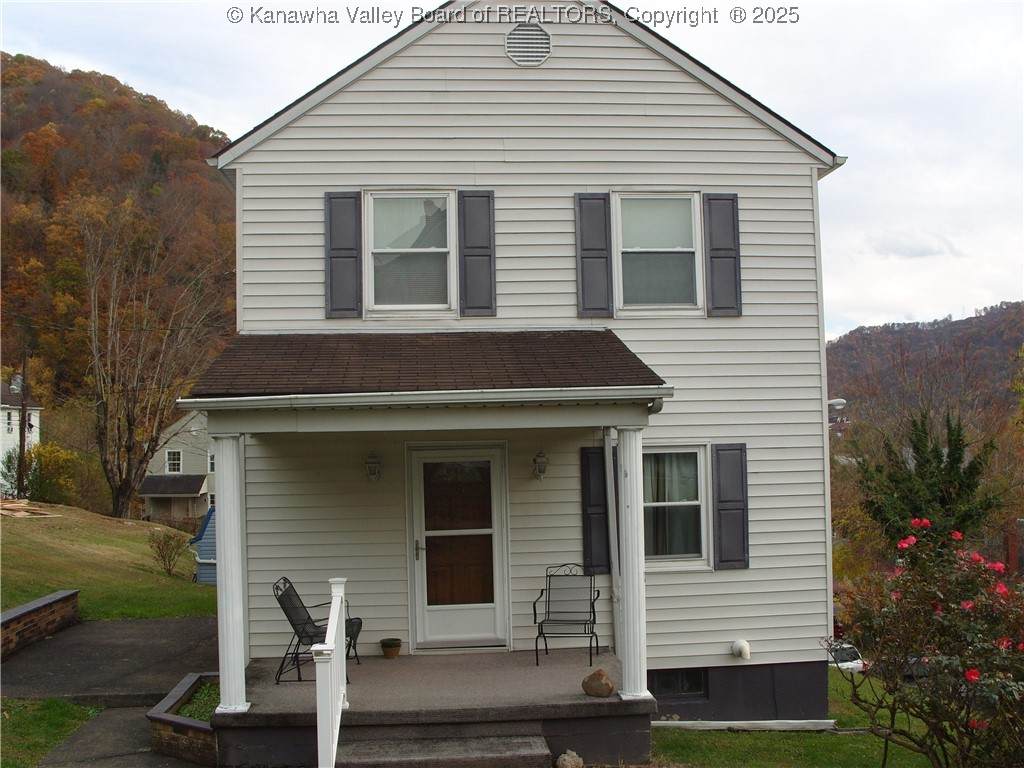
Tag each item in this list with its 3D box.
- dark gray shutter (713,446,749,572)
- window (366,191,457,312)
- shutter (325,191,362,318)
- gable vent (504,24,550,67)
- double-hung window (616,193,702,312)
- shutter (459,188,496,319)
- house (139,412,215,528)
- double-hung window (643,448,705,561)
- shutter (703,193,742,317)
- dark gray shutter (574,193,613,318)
[{"bbox_3d":[2.269,1.275,10.718,0.380,1.310,0.045,-1,-3,-4],"label":"dark gray shutter"},{"bbox_3d":[-1.034,-1.349,10.625,0.950,1.300,0.100,-1,-3,-4],"label":"window"},{"bbox_3d":[-1.714,-1.315,10.546,0.380,1.315,0.045,-1,-3,-4],"label":"shutter"},{"bbox_3d":[0.172,-3.548,10.814,0.490,0.500,0.050,-1,-3,-4],"label":"gable vent"},{"bbox_3d":[1.529,-1.369,10.823,0.950,1.300,0.100,-1,-3,-4],"label":"double-hung window"},{"bbox_3d":[-0.362,-1.344,10.651,0.380,1.315,0.045,-1,-3,-4],"label":"shutter"},{"bbox_3d":[-18.357,5.084,62.489,6.400,7.200,9.000,-1,-3,-4],"label":"house"},{"bbox_3d":[1.580,1.260,10.690,0.950,1.270,0.100,-1,-3,-4],"label":"double-hung window"},{"bbox_3d":[2.213,-1.355,10.851,0.380,1.315,0.045,-1,-3,-4],"label":"shutter"},{"bbox_3d":[0.860,-1.333,10.745,0.380,1.315,0.045,-1,-3,-4],"label":"dark gray shutter"}]

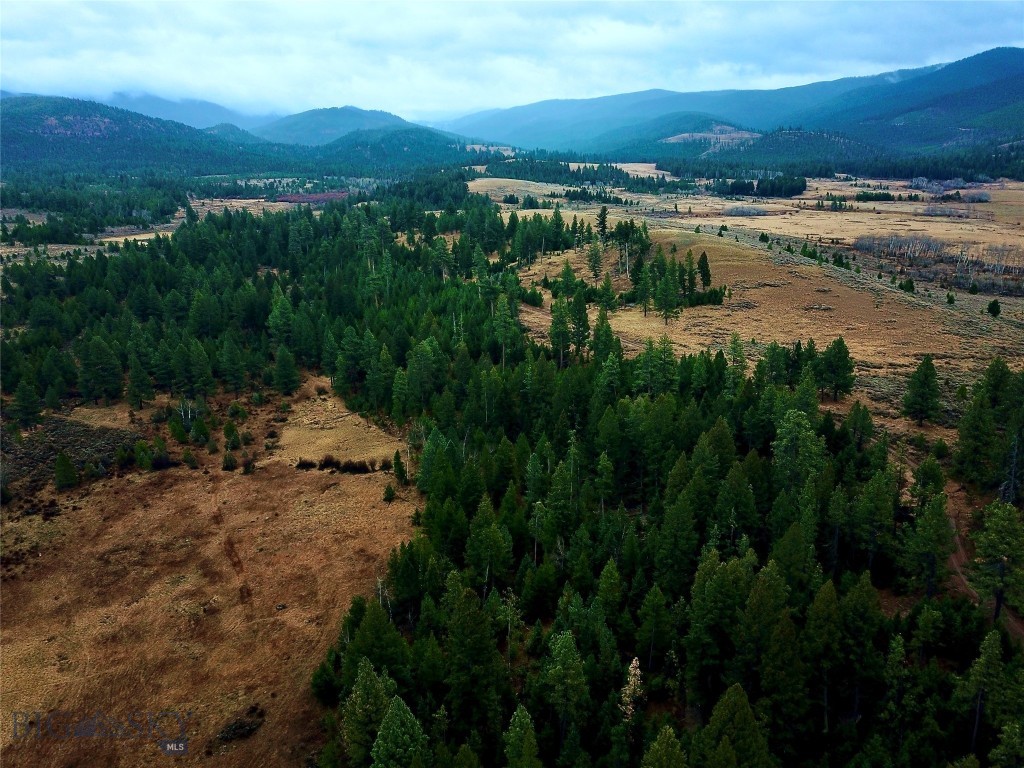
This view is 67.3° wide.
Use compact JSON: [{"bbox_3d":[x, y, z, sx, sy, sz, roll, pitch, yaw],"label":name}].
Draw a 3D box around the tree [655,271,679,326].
[{"bbox_3d":[38.170,-21.210,188.090,5.870,14.030,5.870,0,16,0],"label":"tree"}]

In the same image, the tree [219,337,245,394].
[{"bbox_3d":[-63.480,-3.640,172.850,5.840,13.460,5.840,0,16,0],"label":"tree"}]

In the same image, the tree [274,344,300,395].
[{"bbox_3d":[-50.990,-2.980,173.040,5.620,12.090,5.620,0,16,0],"label":"tree"}]

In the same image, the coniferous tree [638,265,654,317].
[{"bbox_3d":[38.870,-26.780,220.880,4.310,15.060,4.310,0,17,0],"label":"coniferous tree"}]

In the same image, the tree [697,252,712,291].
[{"bbox_3d":[61.110,-35.560,242.360,4.100,12.300,4.100,0,17,0],"label":"tree"}]

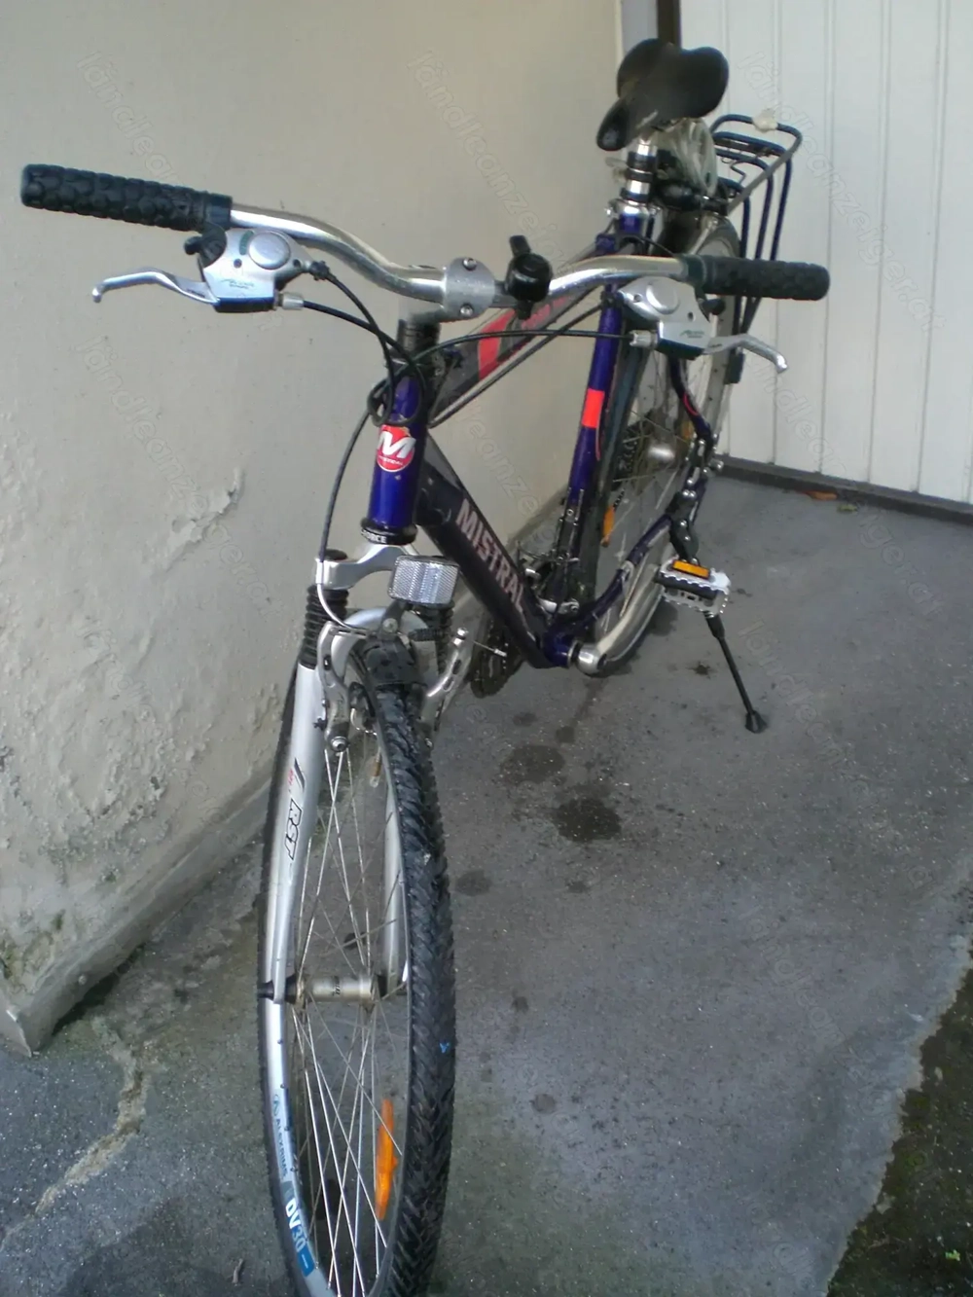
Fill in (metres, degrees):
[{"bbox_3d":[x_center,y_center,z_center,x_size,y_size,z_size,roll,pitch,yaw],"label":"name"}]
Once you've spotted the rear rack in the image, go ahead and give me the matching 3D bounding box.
[{"bbox_3d":[0.314,-0.523,2.047,0.138,0.370,0.430,18,42,17],"label":"rear rack"}]

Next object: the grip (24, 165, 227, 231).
[{"bbox_3d":[-0.242,-0.303,0.960,0.138,0.031,0.031,5,24,-7],"label":"grip"}]

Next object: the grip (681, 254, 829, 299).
[{"bbox_3d":[0.225,-0.311,1.192,0.141,0.033,0.033,-2,32,-24],"label":"grip"}]

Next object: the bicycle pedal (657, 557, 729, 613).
[{"bbox_3d":[0.291,-0.085,2.000,0.099,0.067,0.031,18,64,17],"label":"bicycle pedal"}]

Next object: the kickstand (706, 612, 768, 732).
[{"bbox_3d":[0.343,-0.047,2.073,0.050,0.376,0.050,-9,18,35],"label":"kickstand"}]

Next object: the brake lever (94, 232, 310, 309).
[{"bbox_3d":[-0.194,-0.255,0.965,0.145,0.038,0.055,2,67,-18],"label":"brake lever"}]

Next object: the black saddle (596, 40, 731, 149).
[{"bbox_3d":[0.190,-0.638,1.672,0.148,0.085,0.266,17,43,16],"label":"black saddle"}]

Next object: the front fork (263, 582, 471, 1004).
[{"bbox_3d":[-0.116,0.135,1.289,0.152,0.450,0.115,2,24,-18],"label":"front fork"}]

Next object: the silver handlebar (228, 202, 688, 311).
[{"bbox_3d":[-0.011,-0.272,1.021,0.375,0.056,0.040,2,24,-18],"label":"silver handlebar"}]

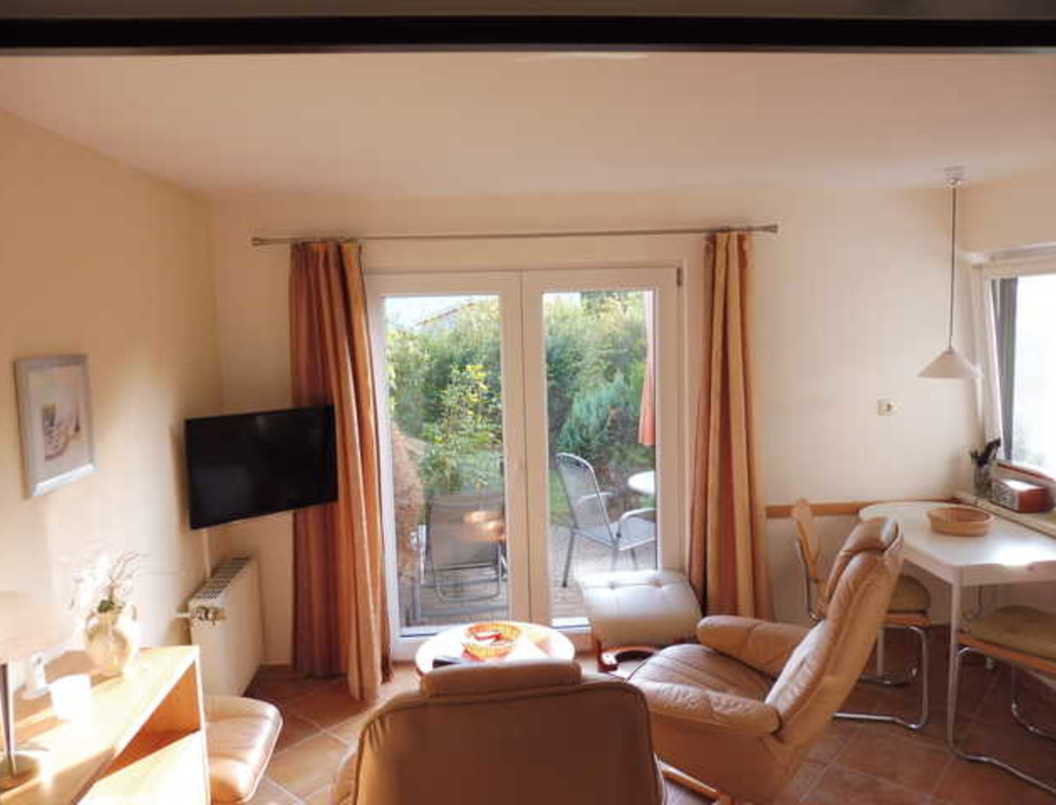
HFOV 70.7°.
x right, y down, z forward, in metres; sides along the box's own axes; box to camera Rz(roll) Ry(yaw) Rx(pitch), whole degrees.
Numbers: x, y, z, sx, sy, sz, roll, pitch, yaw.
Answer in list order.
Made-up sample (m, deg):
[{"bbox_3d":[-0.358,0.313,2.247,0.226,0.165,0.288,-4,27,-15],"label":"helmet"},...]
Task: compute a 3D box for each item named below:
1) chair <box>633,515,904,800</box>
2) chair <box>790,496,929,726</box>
[{"bbox_3d":[0.817,0.959,2.651,0.900,1.040,0.750,1,7,24],"label":"chair"},{"bbox_3d":[1.504,0.927,3.430,0.530,0.880,0.500,0,7,16],"label":"chair"}]

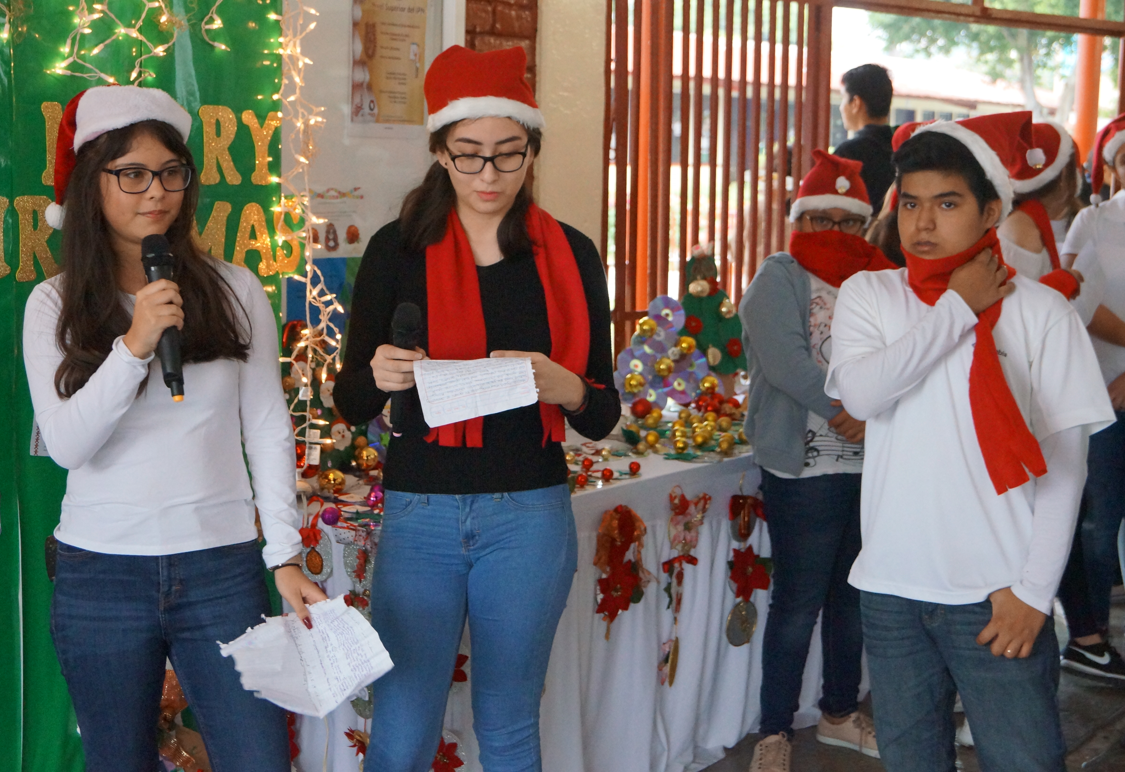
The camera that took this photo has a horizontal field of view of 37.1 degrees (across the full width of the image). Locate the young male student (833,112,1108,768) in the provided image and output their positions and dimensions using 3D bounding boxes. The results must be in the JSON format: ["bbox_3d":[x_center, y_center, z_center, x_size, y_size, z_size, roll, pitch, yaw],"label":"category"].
[{"bbox_3d":[0.655,0.370,2.720,0.480,1.600,0.340,4,8,30],"label":"young male student"}]

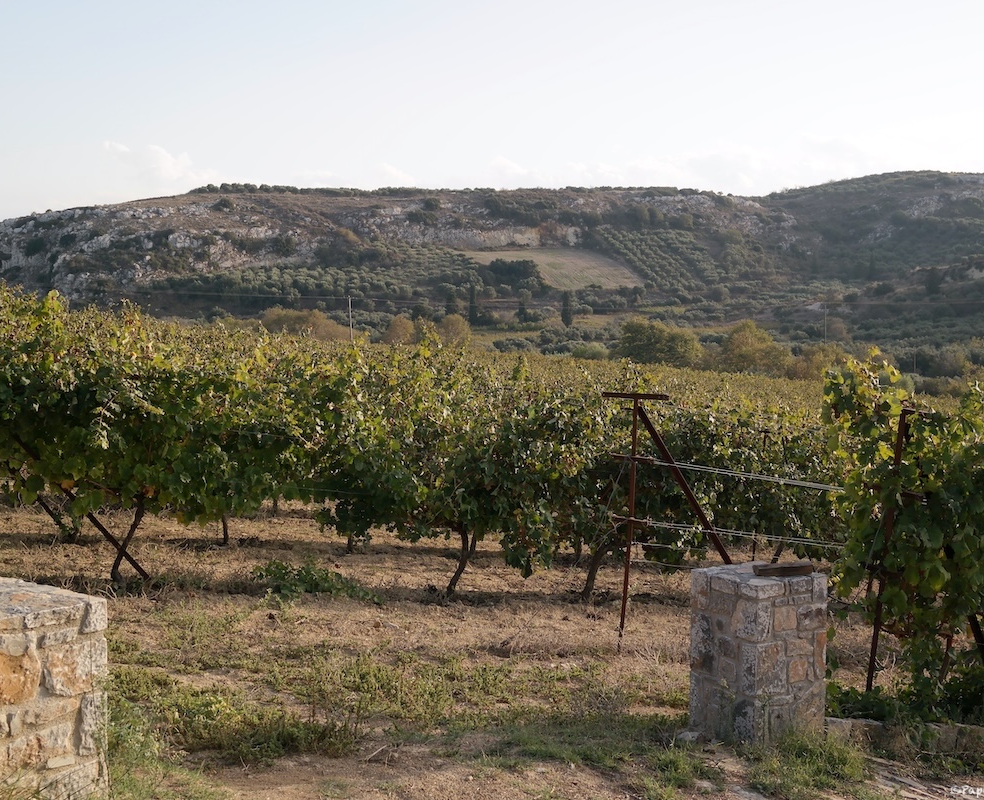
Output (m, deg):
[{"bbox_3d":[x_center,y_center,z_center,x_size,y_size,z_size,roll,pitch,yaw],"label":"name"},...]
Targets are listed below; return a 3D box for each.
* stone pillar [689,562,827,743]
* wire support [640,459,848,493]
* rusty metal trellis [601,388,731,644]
[{"bbox_3d":[1.560,1.476,8.389,0.553,0.930,0.548,-2,4,-34],"label":"stone pillar"},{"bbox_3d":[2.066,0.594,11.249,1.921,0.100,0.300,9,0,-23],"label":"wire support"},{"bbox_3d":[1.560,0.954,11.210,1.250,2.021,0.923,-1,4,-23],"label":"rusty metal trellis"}]

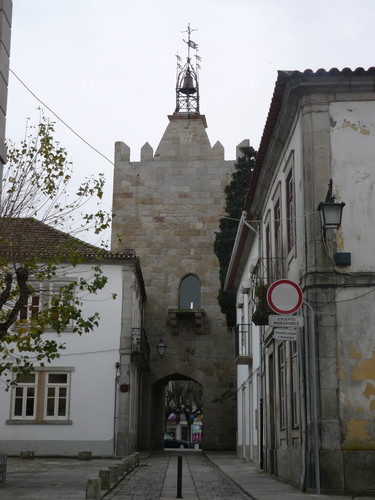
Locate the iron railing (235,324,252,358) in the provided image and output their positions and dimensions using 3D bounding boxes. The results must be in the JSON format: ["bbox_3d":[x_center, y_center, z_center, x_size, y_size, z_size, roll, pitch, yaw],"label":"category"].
[{"bbox_3d":[1.794,2.993,26.171,0.430,0.980,1.750,0,-13,0],"label":"iron railing"}]

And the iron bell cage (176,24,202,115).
[{"bbox_3d":[0.066,-10.771,48.837,1.400,5.700,1.400,0,-13,4],"label":"iron bell cage"}]

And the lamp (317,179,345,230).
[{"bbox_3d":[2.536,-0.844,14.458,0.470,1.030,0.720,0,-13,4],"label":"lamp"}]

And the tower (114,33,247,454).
[{"bbox_3d":[-0.082,-1.426,46.638,7.500,24.910,6.300,0,-13,4],"label":"tower"}]

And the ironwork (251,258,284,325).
[{"bbox_3d":[1.710,0.852,17.197,0.520,0.980,1.700,0,-13,0],"label":"ironwork"}]

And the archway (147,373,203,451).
[{"bbox_3d":[-0.331,8.663,43.661,2.650,3.860,5.000,0,-13,4],"label":"archway"}]

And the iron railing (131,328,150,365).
[{"bbox_3d":[-2.009,4.357,36.187,0.500,0.950,6.500,0,-13,0],"label":"iron railing"}]

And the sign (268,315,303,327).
[{"bbox_3d":[1.664,1.190,13.837,0.600,0.200,0.030,0,-13,0],"label":"sign"}]

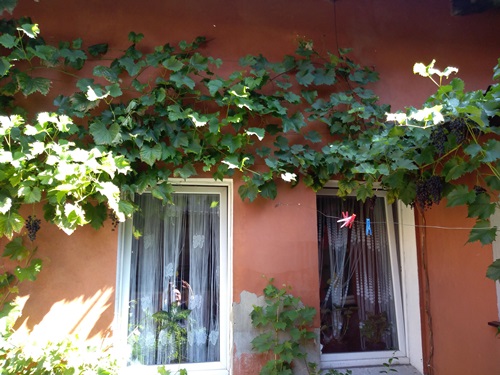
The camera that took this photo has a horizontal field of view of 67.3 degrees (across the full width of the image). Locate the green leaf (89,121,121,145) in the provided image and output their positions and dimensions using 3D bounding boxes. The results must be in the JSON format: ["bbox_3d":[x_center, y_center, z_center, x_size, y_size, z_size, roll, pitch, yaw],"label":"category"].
[{"bbox_3d":[-0.883,-0.334,2.278,0.190,0.150,0.040,4,-21,-15],"label":"green leaf"}]

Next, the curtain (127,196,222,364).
[{"bbox_3d":[-0.569,0.686,2.832,0.723,1.320,0.090,1,-8,-9],"label":"curtain"}]

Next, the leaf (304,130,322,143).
[{"bbox_3d":[0.466,-0.375,2.758,0.132,0.088,0.060,1,-8,-6],"label":"leaf"}]

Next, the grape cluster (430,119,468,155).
[{"bbox_3d":[1.368,-0.343,2.576,0.255,0.261,0.160,3,-14,-10],"label":"grape cluster"}]

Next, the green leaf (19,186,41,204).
[{"bbox_3d":[-1.158,0.042,1.972,0.113,0.097,0.040,5,-25,-18],"label":"green leaf"}]

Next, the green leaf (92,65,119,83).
[{"bbox_3d":[-0.981,-0.774,2.550,0.173,0.126,0.040,4,-18,-15],"label":"green leaf"}]

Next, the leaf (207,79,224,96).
[{"bbox_3d":[-0.240,-0.697,2.617,0.119,0.127,0.050,1,-8,-9],"label":"leaf"}]

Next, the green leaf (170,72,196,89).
[{"bbox_3d":[-0.471,-0.747,2.622,0.168,0.112,0.060,2,-8,-13],"label":"green leaf"}]

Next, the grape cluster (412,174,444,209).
[{"bbox_3d":[1.187,0.033,2.496,0.222,0.242,0.150,1,-8,-9],"label":"grape cluster"}]

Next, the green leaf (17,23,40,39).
[{"bbox_3d":[-1.336,-0.947,2.266,0.127,0.100,0.100,1,-8,-9],"label":"green leaf"}]

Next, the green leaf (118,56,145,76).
[{"bbox_3d":[-0.820,-0.837,2.597,0.176,0.142,0.040,4,-17,-13],"label":"green leaf"}]

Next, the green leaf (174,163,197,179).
[{"bbox_3d":[-0.433,-0.114,2.520,0.138,0.106,0.060,1,-8,-9],"label":"green leaf"}]

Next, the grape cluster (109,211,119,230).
[{"bbox_3d":[-0.769,0.186,2.115,0.070,0.124,0.070,3,-14,-10],"label":"grape cluster"}]

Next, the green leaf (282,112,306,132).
[{"bbox_3d":[0.320,-0.468,2.700,0.169,0.148,0.040,1,-19,-4],"label":"green leaf"}]

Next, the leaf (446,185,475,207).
[{"bbox_3d":[1.363,0.052,2.432,0.178,0.147,0.040,-1,-24,5],"label":"leaf"}]

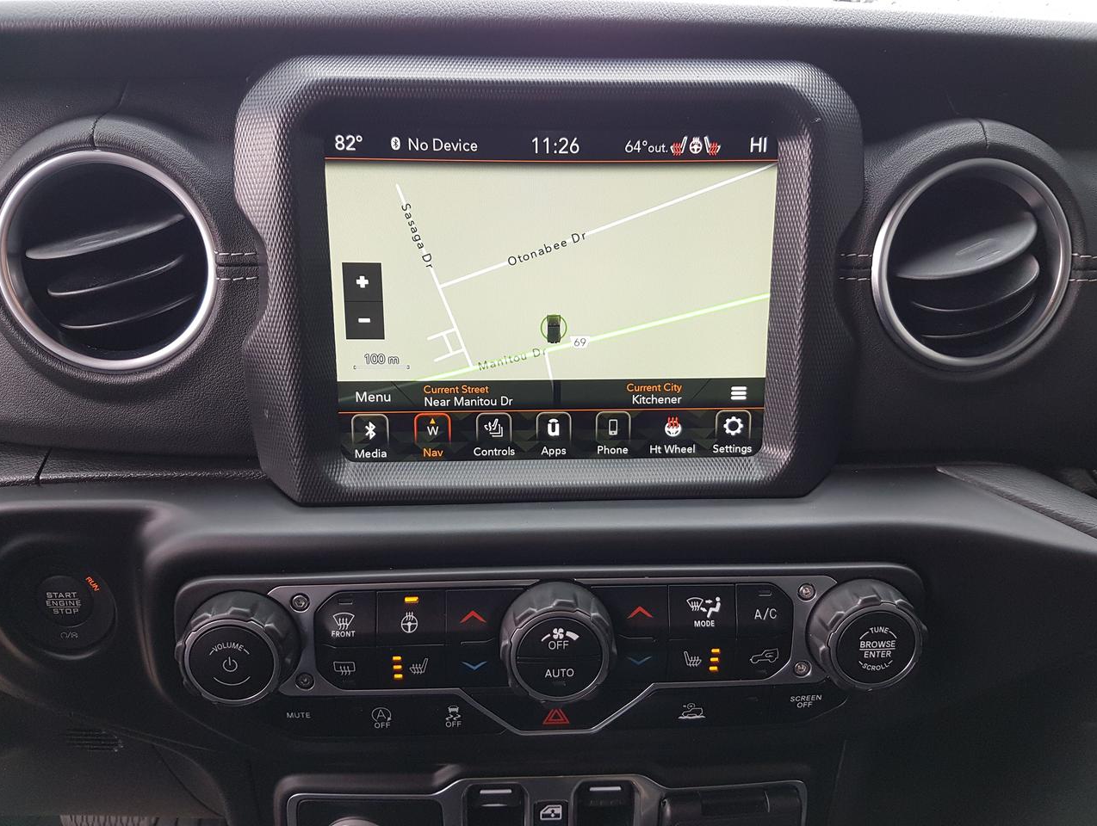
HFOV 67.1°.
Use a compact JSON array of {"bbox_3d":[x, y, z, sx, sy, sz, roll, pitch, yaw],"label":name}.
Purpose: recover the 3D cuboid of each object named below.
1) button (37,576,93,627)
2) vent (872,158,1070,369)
[{"bbox_3d":[-0.192,0.074,0.332,0.023,0.022,0.010,-1,12,-3],"label":"button"},{"bbox_3d":[0.164,-0.059,0.333,0.080,0.080,0.030,-1,9,-3],"label":"vent"}]

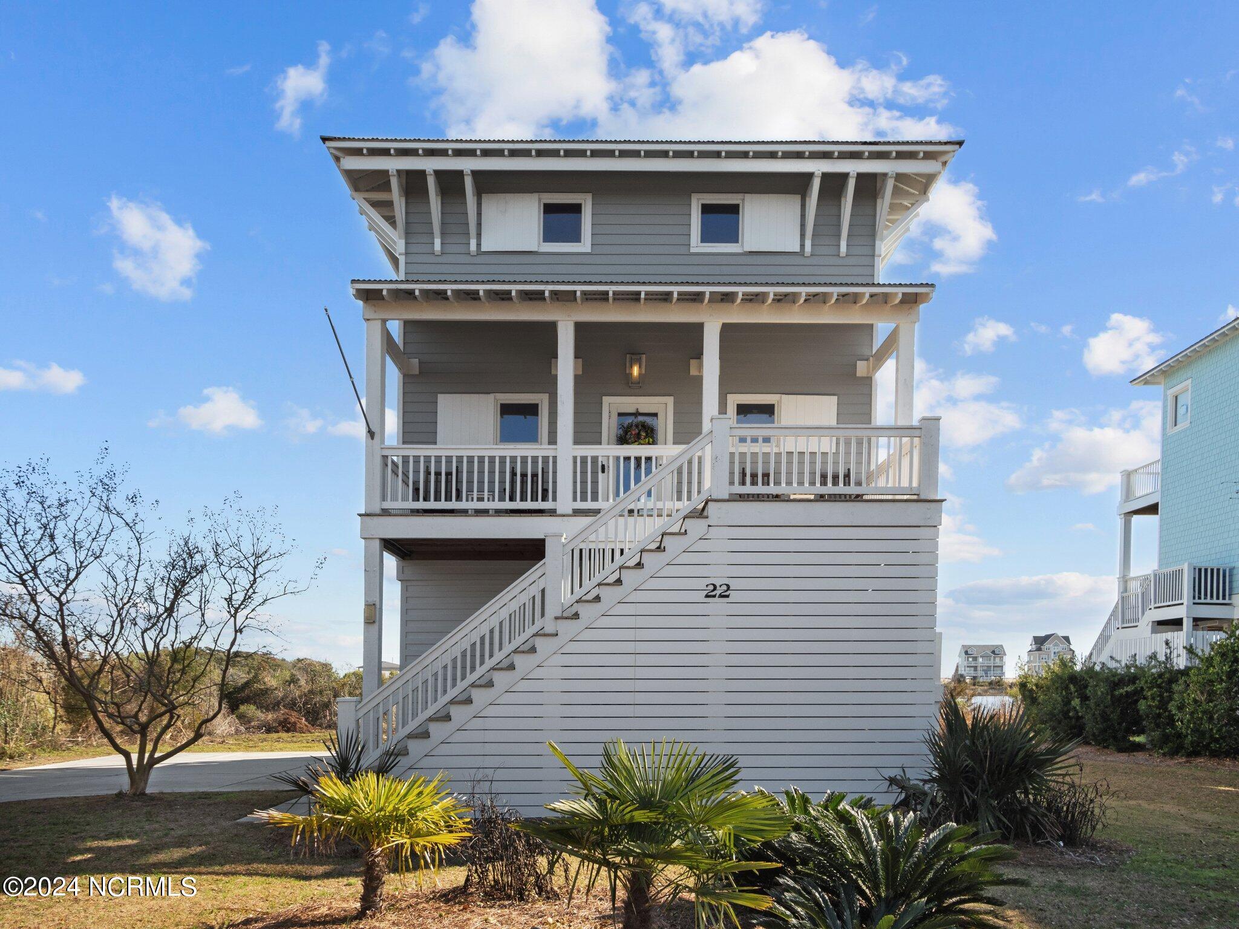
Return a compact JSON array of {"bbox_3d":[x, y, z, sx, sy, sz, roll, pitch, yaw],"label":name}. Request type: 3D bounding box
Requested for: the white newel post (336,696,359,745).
[{"bbox_3d":[-3.251,3.390,12.000,0.220,1.200,0.220,0,-3,0],"label":"white newel post"}]

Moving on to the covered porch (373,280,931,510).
[{"bbox_3d":[0.320,-0.700,14.100,7.450,3.200,2.800,1,-5,-1],"label":"covered porch"}]

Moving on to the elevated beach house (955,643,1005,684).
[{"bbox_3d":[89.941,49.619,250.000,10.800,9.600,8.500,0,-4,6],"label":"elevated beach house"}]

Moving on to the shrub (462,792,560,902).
[{"bbox_3d":[-0.868,3.033,7.950,0.760,0.840,0.650,0,-3,0],"label":"shrub"}]

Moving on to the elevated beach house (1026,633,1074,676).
[{"bbox_3d":[107.205,48.170,250.000,10.500,12.000,9.500,0,-6,7],"label":"elevated beach house"}]

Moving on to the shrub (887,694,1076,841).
[{"bbox_3d":[3.844,3.225,10.600,2.000,1.500,1.750,0,-3,0],"label":"shrub"}]

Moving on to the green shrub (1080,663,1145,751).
[{"bbox_3d":[11.159,5.503,22.700,1.500,2.000,1.500,0,-5,0],"label":"green shrub"}]

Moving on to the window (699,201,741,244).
[{"bbox_3d":[1.557,-3.735,15.500,0.660,0.680,0.100,1,-5,-1],"label":"window"}]

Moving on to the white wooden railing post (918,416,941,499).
[{"bbox_3d":[3.860,-0.085,12.450,0.230,1.010,0.230,1,-5,0],"label":"white wooden railing post"}]

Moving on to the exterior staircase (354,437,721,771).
[{"bbox_3d":[-1.130,1.830,12.750,4.600,4.400,1.200,0,-5,0],"label":"exterior staircase"}]

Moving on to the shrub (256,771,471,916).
[{"bbox_3d":[-1.843,2.715,7.200,1.520,1.040,1.420,0,-5,0],"label":"shrub"}]

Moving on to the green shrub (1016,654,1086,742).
[{"bbox_3d":[10.424,5.644,24.200,1.700,2.050,1.700,0,-3,0],"label":"green shrub"}]

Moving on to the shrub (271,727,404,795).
[{"bbox_3d":[-2.984,3.281,10.600,1.380,1.050,1.200,0,-3,0],"label":"shrub"}]

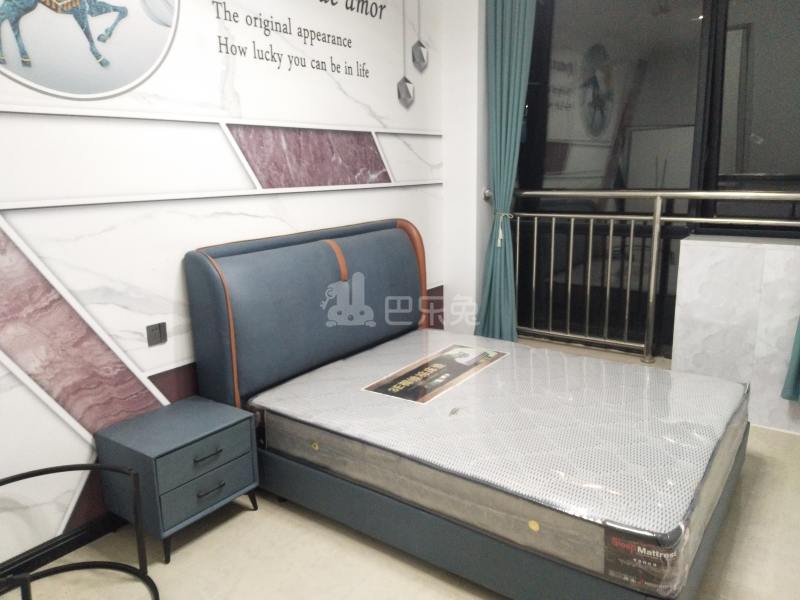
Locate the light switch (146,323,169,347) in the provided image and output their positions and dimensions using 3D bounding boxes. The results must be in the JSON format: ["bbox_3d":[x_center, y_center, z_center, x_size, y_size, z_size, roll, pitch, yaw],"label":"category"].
[{"bbox_3d":[-1.021,0.148,2.541,0.012,0.089,0.088,8,15,36],"label":"light switch"}]

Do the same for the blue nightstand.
[{"bbox_3d":[-0.895,0.717,2.488,0.401,0.435,0.468,8,15,36],"label":"blue nightstand"}]

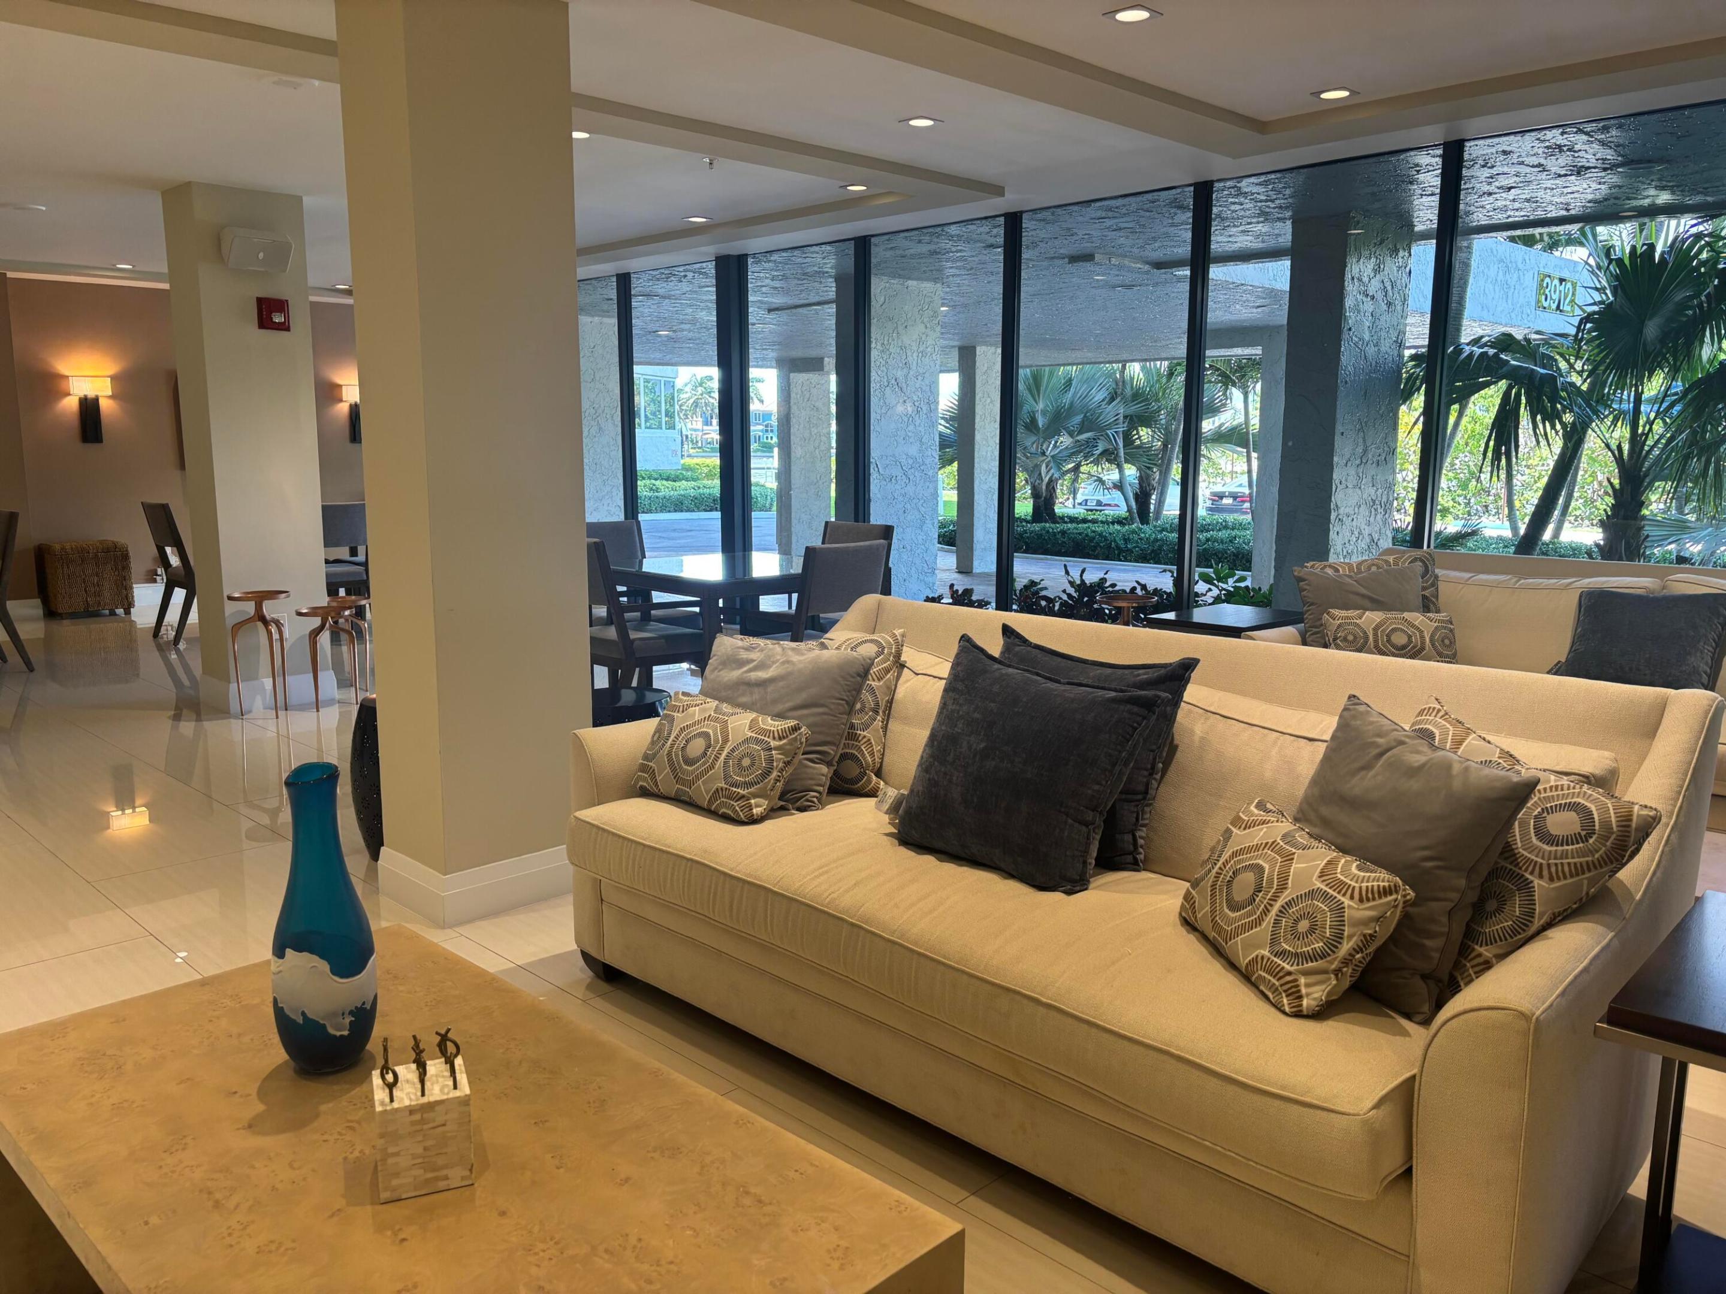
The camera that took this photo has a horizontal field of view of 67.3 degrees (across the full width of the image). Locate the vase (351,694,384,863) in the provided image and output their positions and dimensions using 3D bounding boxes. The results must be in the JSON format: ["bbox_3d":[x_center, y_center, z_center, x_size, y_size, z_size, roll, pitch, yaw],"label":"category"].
[{"bbox_3d":[-1.501,0.442,4.235,0.335,0.515,0.335,-9,13,-44],"label":"vase"}]

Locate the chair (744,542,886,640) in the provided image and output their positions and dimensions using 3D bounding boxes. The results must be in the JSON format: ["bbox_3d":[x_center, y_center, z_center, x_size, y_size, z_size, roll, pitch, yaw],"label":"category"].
[{"bbox_3d":[-0.235,-0.004,5.702,0.520,0.930,0.580,-9,13,-44],"label":"chair"}]

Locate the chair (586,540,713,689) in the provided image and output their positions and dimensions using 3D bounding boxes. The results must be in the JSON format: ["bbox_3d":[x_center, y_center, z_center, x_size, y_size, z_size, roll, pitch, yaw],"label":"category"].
[{"bbox_3d":[-1.060,-0.039,5.847,0.612,0.933,0.476,-9,13,-44],"label":"chair"}]

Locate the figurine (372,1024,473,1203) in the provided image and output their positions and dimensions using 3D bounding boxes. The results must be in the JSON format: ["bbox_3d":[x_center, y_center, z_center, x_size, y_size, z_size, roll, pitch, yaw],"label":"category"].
[{"bbox_3d":[-0.562,0.588,1.650,0.111,0.171,0.111,-3,10,-22],"label":"figurine"}]

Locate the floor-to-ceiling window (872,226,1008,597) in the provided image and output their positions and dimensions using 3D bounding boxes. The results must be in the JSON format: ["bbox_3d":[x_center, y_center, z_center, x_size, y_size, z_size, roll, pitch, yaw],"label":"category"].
[{"bbox_3d":[0.380,-1.046,7.212,0.080,2.496,0.978,-9,13,-44],"label":"floor-to-ceiling window"}]

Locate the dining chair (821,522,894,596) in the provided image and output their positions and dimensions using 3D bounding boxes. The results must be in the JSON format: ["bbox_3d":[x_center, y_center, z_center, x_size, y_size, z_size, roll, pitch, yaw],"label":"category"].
[{"bbox_3d":[-0.217,-0.133,6.447,0.612,0.933,0.476,-9,13,-44],"label":"dining chair"}]

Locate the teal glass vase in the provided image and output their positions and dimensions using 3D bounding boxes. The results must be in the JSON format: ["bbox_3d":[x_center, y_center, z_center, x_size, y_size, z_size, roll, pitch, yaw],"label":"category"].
[{"bbox_3d":[-0.833,0.413,1.973,0.164,0.465,0.164,-9,13,-44],"label":"teal glass vase"}]

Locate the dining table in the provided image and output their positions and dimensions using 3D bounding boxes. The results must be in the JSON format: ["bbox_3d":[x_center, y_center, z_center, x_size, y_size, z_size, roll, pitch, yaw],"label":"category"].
[{"bbox_3d":[-0.613,-0.019,6.333,1.080,0.757,1.080,-9,13,-44],"label":"dining table"}]

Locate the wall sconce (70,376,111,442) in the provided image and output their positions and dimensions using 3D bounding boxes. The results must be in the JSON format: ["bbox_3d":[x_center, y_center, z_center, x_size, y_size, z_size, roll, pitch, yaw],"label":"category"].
[{"bbox_3d":[-5.975,-1.831,10.042,0.260,0.500,0.110,-9,13,-44],"label":"wall sconce"}]

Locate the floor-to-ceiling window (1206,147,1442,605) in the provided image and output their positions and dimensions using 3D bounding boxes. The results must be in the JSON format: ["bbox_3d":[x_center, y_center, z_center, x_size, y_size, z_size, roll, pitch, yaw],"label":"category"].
[{"bbox_3d":[2.031,-0.878,5.977,0.090,2.550,1.100,-9,13,-44],"label":"floor-to-ceiling window"}]

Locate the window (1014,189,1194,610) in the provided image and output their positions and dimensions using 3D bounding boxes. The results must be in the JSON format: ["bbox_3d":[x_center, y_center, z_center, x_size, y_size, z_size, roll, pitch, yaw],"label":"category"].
[{"bbox_3d":[1.216,-1.010,6.792,0.090,2.550,1.100,-9,13,-44],"label":"window"}]

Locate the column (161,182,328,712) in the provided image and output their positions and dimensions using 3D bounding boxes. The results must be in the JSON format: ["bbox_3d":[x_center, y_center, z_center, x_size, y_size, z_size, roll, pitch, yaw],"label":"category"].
[{"bbox_3d":[-3.047,-0.953,6.505,0.535,2.516,0.382,-9,13,-44],"label":"column"}]

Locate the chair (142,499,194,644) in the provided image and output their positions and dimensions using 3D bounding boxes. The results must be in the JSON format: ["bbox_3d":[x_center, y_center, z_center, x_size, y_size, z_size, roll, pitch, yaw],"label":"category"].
[{"bbox_3d":[-4.422,-0.514,8.731,0.612,0.933,0.476,-9,13,-44],"label":"chair"}]

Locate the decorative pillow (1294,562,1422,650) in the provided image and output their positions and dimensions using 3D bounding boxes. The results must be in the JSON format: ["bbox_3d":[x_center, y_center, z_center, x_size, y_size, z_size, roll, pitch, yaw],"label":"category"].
[{"bbox_3d":[1.833,-0.061,4.787,0.460,0.450,0.150,4,-10,23],"label":"decorative pillow"}]

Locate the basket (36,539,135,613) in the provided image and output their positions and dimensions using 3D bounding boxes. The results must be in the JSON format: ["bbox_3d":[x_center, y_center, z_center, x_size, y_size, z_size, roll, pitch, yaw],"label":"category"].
[{"bbox_3d":[-6.035,-0.524,10.052,0.520,0.560,0.480,-9,13,-44],"label":"basket"}]

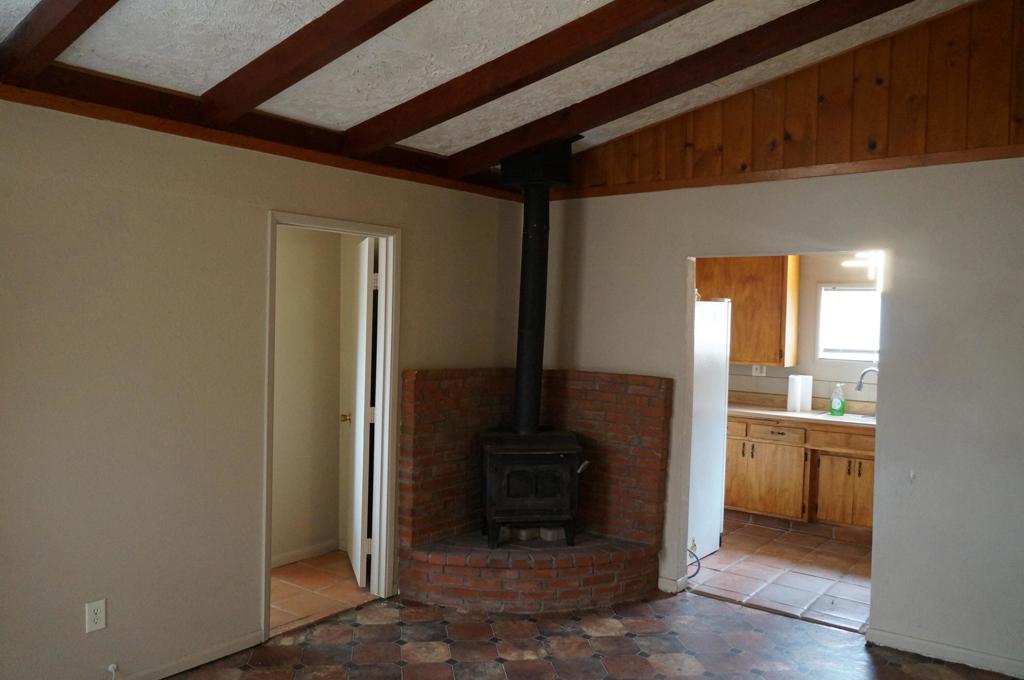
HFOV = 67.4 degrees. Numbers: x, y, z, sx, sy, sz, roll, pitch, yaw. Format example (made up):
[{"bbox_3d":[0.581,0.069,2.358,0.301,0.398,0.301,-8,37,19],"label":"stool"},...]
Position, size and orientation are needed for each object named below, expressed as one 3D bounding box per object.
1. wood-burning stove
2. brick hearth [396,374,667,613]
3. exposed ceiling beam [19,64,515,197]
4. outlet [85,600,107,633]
[{"bbox_3d":[0.102,0.007,4.626,0.560,2.367,0.490,1,2,-12],"label":"wood-burning stove"},{"bbox_3d":[0.139,0.844,4.773,1.640,1.270,1.170,1,2,-6],"label":"brick hearth"},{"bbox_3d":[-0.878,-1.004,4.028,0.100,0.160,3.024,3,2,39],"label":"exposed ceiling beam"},{"bbox_3d":[-1.700,1.132,3.140,0.010,0.117,0.074,3,2,39],"label":"outlet"}]

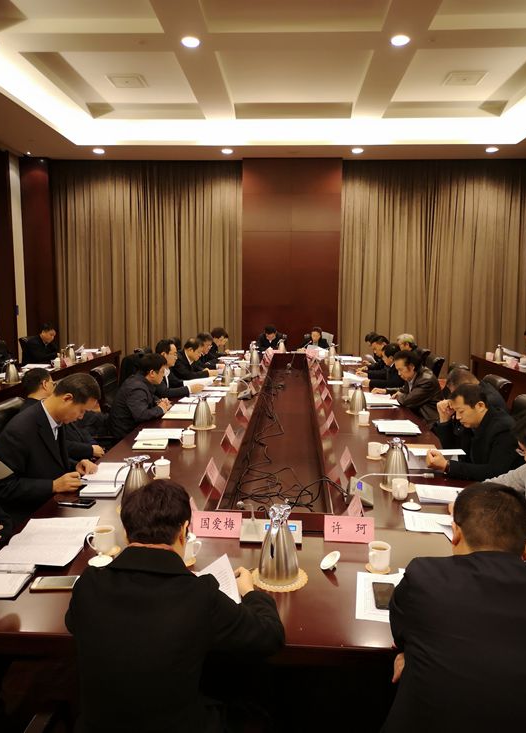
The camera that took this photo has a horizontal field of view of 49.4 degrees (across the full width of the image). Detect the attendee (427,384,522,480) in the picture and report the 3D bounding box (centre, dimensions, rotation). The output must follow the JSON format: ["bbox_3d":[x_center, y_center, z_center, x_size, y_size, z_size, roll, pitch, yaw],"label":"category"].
[{"bbox_3d":[1.297,0.679,3.555,0.680,1.150,0.570,0,7,-3],"label":"attendee"}]

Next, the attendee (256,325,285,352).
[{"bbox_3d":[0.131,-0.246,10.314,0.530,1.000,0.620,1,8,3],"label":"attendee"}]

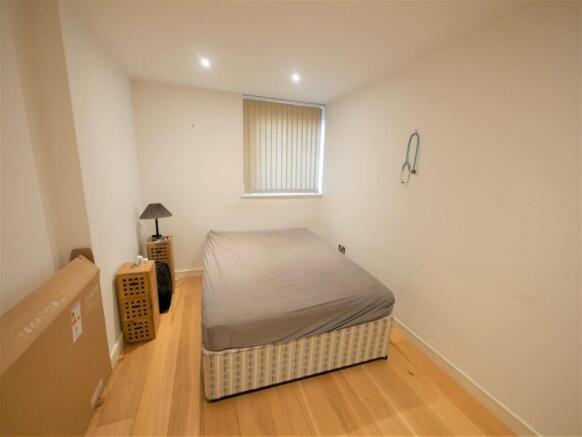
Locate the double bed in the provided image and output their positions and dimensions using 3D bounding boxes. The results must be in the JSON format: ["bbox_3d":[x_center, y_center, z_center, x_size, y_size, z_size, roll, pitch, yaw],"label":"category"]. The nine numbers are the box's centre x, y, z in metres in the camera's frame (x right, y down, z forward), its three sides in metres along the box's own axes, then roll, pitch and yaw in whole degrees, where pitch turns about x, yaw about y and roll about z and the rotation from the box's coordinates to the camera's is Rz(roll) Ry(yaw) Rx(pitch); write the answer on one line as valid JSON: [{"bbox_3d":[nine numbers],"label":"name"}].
[{"bbox_3d":[-0.139,0.657,2.509,1.380,0.595,1.900,-2,13,-17],"label":"double bed"}]

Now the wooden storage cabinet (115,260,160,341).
[{"bbox_3d":[-1.369,0.741,2.149,0.237,0.633,0.280,-3,13,-20],"label":"wooden storage cabinet"}]

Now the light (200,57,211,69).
[{"bbox_3d":[-0.744,-1.363,2.059,0.090,0.030,0.090,-2,13,-20],"label":"light"}]

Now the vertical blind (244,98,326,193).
[{"bbox_3d":[-0.079,-0.920,3.230,1.170,1.270,0.100,-2,13,-20],"label":"vertical blind"}]

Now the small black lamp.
[{"bbox_3d":[-1.498,0.042,2.638,0.295,0.415,0.295,-2,13,-20],"label":"small black lamp"}]

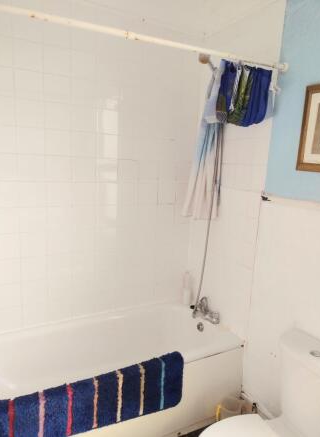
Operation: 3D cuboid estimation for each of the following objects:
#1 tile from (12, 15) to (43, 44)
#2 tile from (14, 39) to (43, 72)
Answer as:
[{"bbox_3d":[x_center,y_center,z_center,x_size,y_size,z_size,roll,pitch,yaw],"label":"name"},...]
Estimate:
[{"bbox_3d":[-0.714,-1.033,1.847,0.150,0.150,0.010,-3,11,-29],"label":"tile"},{"bbox_3d":[-0.713,-0.886,1.860,0.149,0.149,0.010,-3,11,-29],"label":"tile"}]

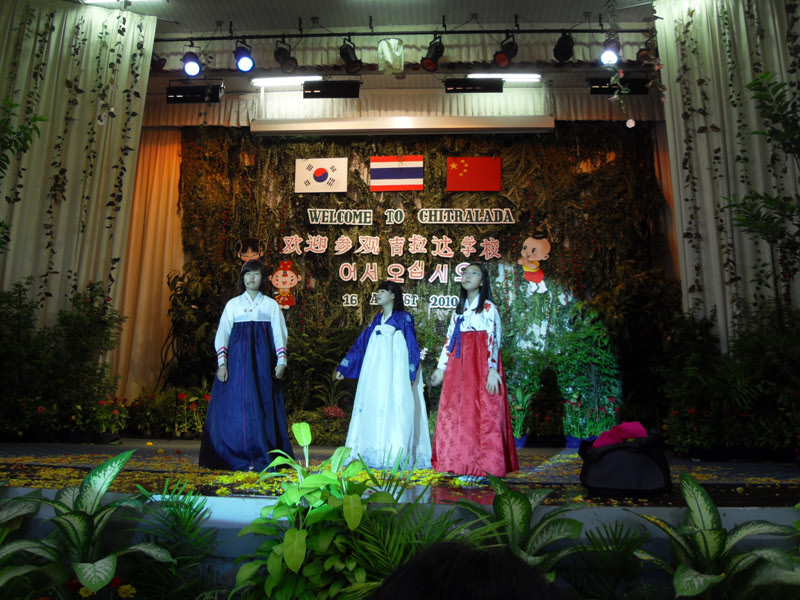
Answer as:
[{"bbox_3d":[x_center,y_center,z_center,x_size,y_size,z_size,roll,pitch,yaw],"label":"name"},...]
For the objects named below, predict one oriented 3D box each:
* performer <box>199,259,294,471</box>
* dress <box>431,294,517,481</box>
[{"bbox_3d":[-1.205,0.471,5.048,0.720,1.620,0.620,2,-9,-8],"label":"performer"},{"bbox_3d":[0.556,0.612,4.782,0.620,1.293,0.580,-4,-10,24],"label":"dress"}]

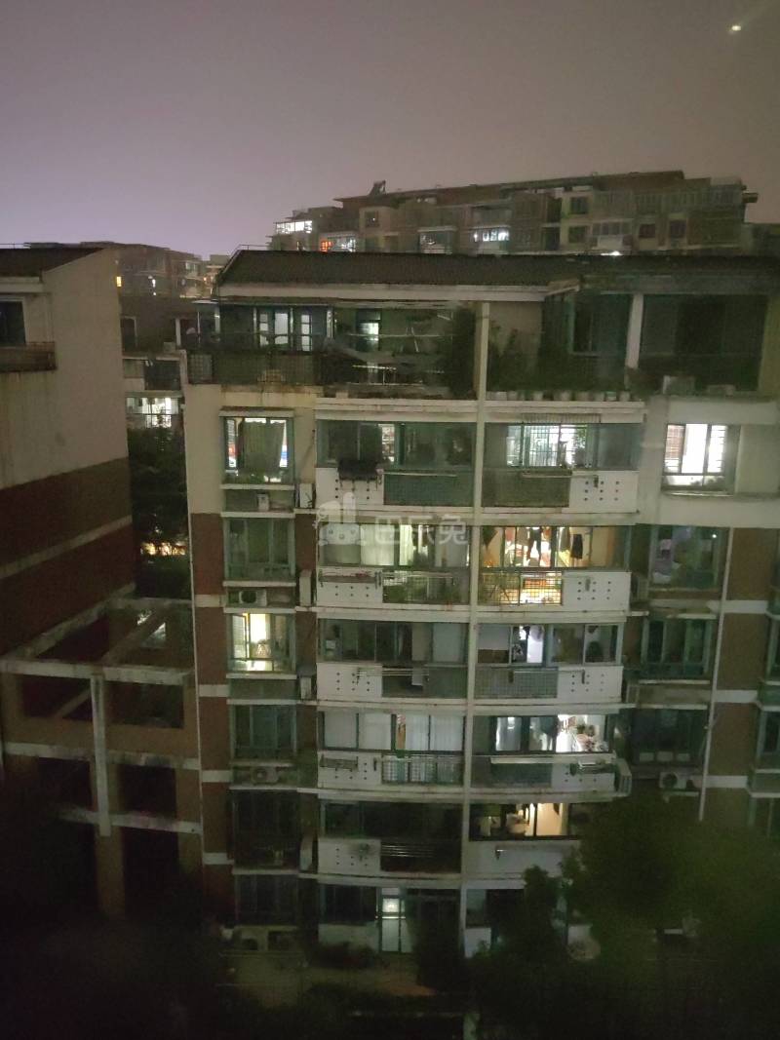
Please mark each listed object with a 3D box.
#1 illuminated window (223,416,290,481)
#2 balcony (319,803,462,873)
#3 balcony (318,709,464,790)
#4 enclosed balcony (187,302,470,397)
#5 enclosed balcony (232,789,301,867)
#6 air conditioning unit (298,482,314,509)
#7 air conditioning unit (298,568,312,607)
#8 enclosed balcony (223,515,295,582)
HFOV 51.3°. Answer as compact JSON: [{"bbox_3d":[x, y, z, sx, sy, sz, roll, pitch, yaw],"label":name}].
[{"bbox_3d":[-3.681,-2.040,22.706,1.850,1.762,0.450,1,12,-1],"label":"illuminated window"},{"bbox_3d":[0.001,9.598,25.473,4.378,2.551,1.400,1,13,0],"label":"balcony"},{"bbox_3d":[0.059,6.702,24.812,4.377,2.671,1.400,1,13,0],"label":"balcony"},{"bbox_3d":[-1.639,-4.825,22.987,7.507,2.350,2.400,1,12,-1],"label":"enclosed balcony"},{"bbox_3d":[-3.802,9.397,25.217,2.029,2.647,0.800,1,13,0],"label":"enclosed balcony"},{"bbox_3d":[-2.373,-0.703,23.211,0.352,0.637,0.820,1,12,-1],"label":"air conditioning unit"},{"bbox_3d":[-2.405,1.973,23.524,0.334,0.874,0.780,1,13,0],"label":"air conditioning unit"},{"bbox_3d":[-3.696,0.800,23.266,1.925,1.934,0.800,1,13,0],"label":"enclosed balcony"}]

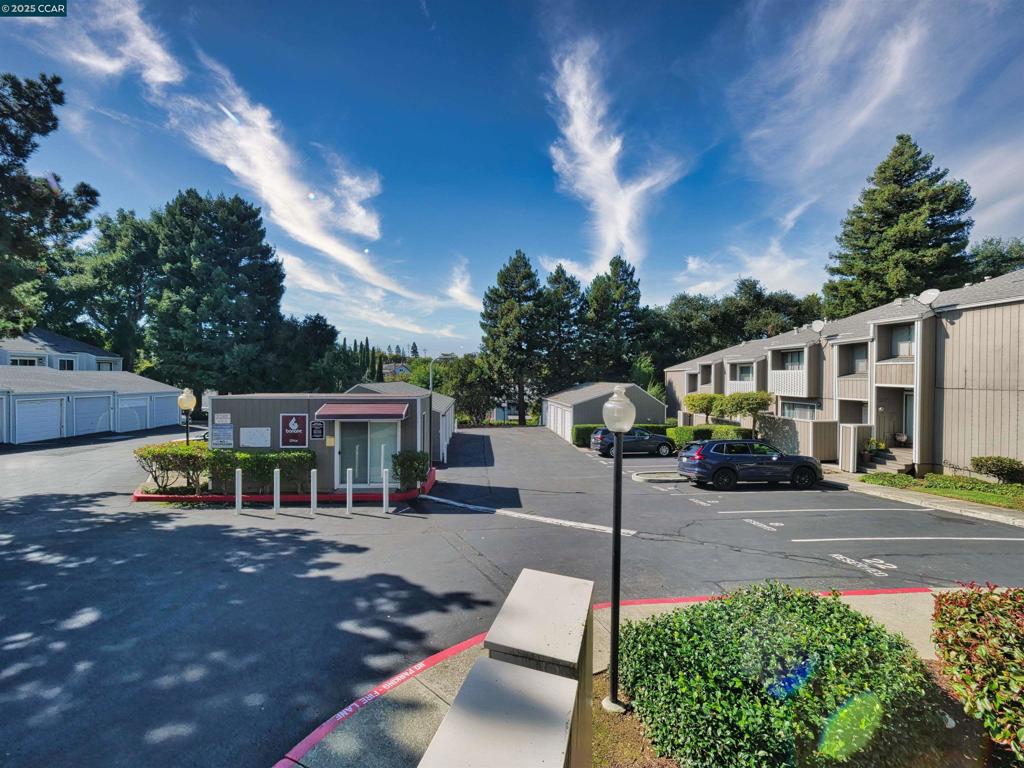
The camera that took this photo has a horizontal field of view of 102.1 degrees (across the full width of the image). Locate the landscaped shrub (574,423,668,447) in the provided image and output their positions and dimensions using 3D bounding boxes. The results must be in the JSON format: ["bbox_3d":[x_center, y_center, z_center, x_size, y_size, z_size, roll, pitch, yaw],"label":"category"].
[{"bbox_3d":[7.350,3.500,28.200,6.600,1.370,1.300,0,1,-5],"label":"landscaped shrub"}]

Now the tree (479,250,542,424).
[{"bbox_3d":[0.300,-4.600,41.000,6.800,17.400,6.800,0,1,-5],"label":"tree"}]

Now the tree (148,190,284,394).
[{"bbox_3d":[-28.200,-7.650,40.200,11.000,22.000,10.800,0,1,-5],"label":"tree"}]

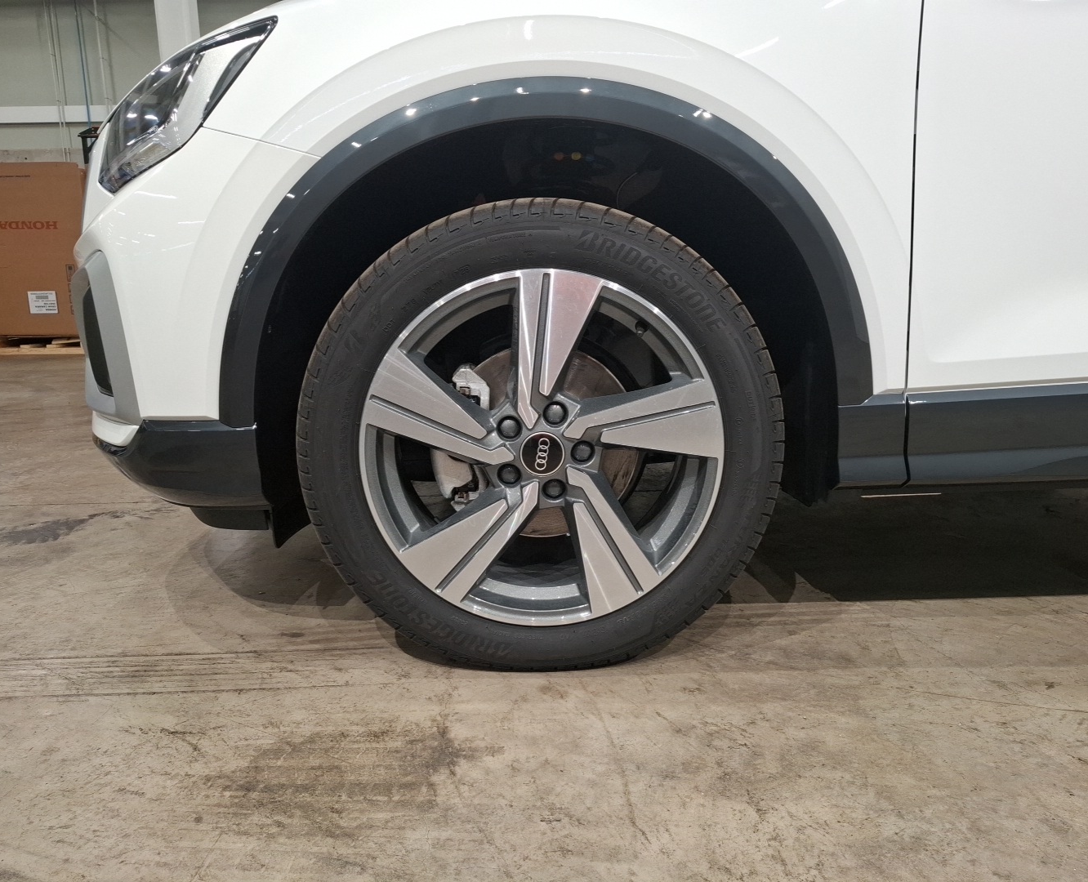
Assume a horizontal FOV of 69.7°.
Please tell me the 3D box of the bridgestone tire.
[{"bbox_3d":[-0.004,-0.006,1.147,0.668,0.664,0.225,-1,12,-1],"label":"bridgestone tire"}]

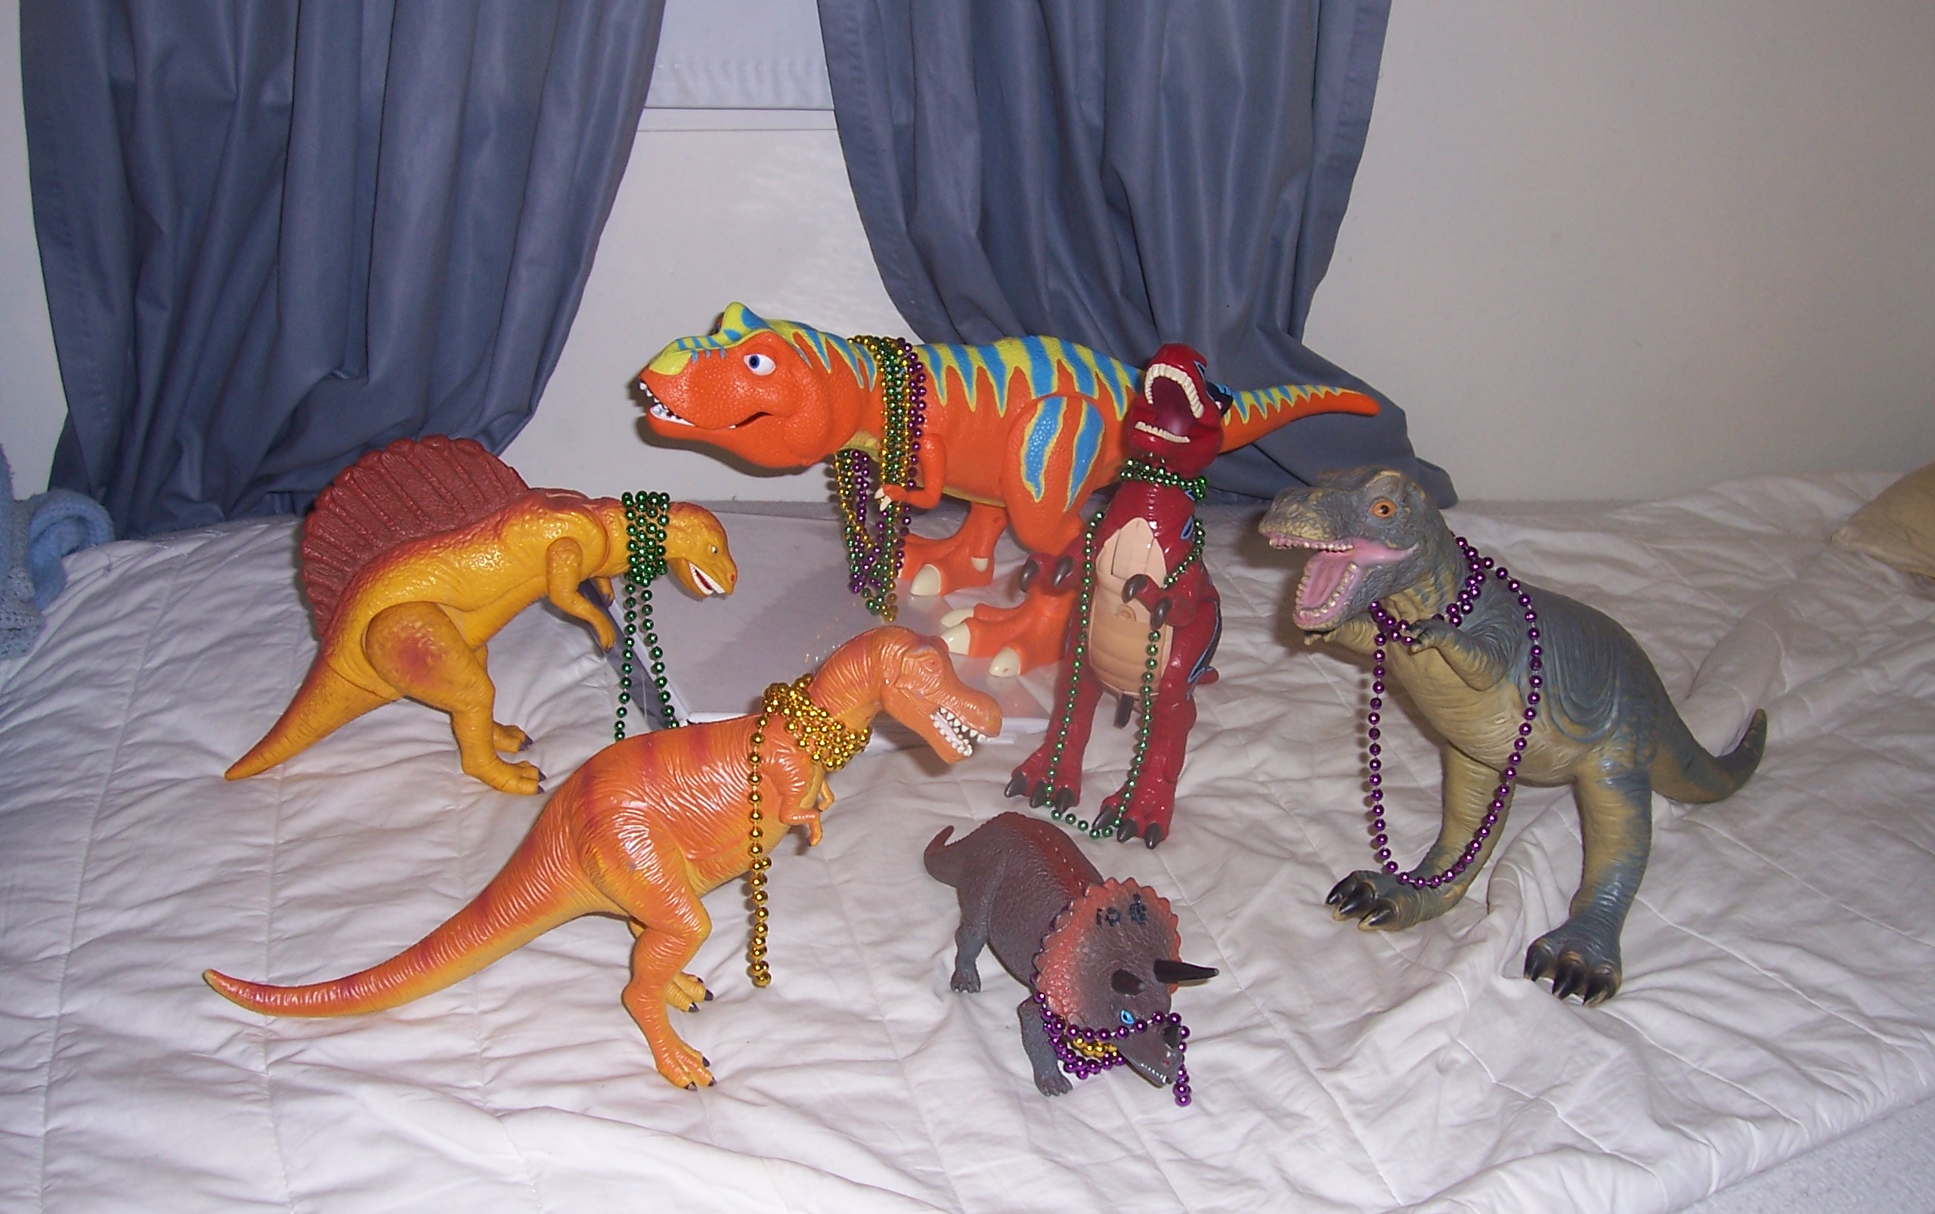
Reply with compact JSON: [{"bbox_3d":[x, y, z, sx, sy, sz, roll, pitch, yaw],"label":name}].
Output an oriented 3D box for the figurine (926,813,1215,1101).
[{"bbox_3d":[0.041,0.158,0.970,0.100,0.100,0.235,-12,25,-28],"label":"figurine"}]

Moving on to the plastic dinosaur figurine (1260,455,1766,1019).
[{"bbox_3d":[0.315,0.046,1.009,0.410,0.278,0.180,-18,28,-37],"label":"plastic dinosaur figurine"}]

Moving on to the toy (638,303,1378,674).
[{"bbox_3d":[0.043,-0.102,1.364,0.520,0.250,0.175,-6,22,-14],"label":"toy"}]

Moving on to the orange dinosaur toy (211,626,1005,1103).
[{"bbox_3d":[-0.188,0.116,0.920,0.410,0.215,0.120,1,22,2],"label":"orange dinosaur toy"}]

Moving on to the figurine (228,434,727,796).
[{"bbox_3d":[-0.308,0.003,1.190,0.335,0.225,0.105,-1,22,-3],"label":"figurine"}]

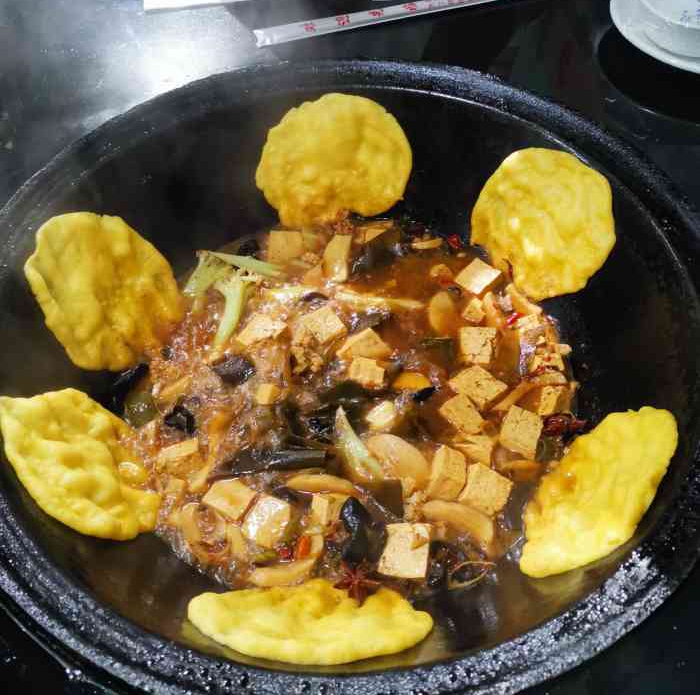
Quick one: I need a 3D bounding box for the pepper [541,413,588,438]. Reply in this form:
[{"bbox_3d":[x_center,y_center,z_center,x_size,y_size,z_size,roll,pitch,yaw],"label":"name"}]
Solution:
[{"bbox_3d":[0.130,0.047,0.437,0.033,0.013,0.014,7,55,6],"label":"pepper"}]

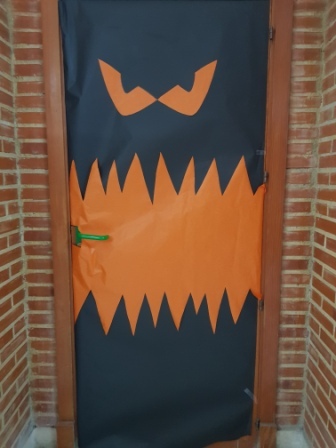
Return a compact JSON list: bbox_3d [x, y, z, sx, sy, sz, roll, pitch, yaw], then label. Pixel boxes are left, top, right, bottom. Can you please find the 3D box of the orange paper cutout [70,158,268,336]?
[{"bbox_3d":[0.002,0.103,1.445,0.825,0.800,0.030,0,7,0],"label":"orange paper cutout"}]

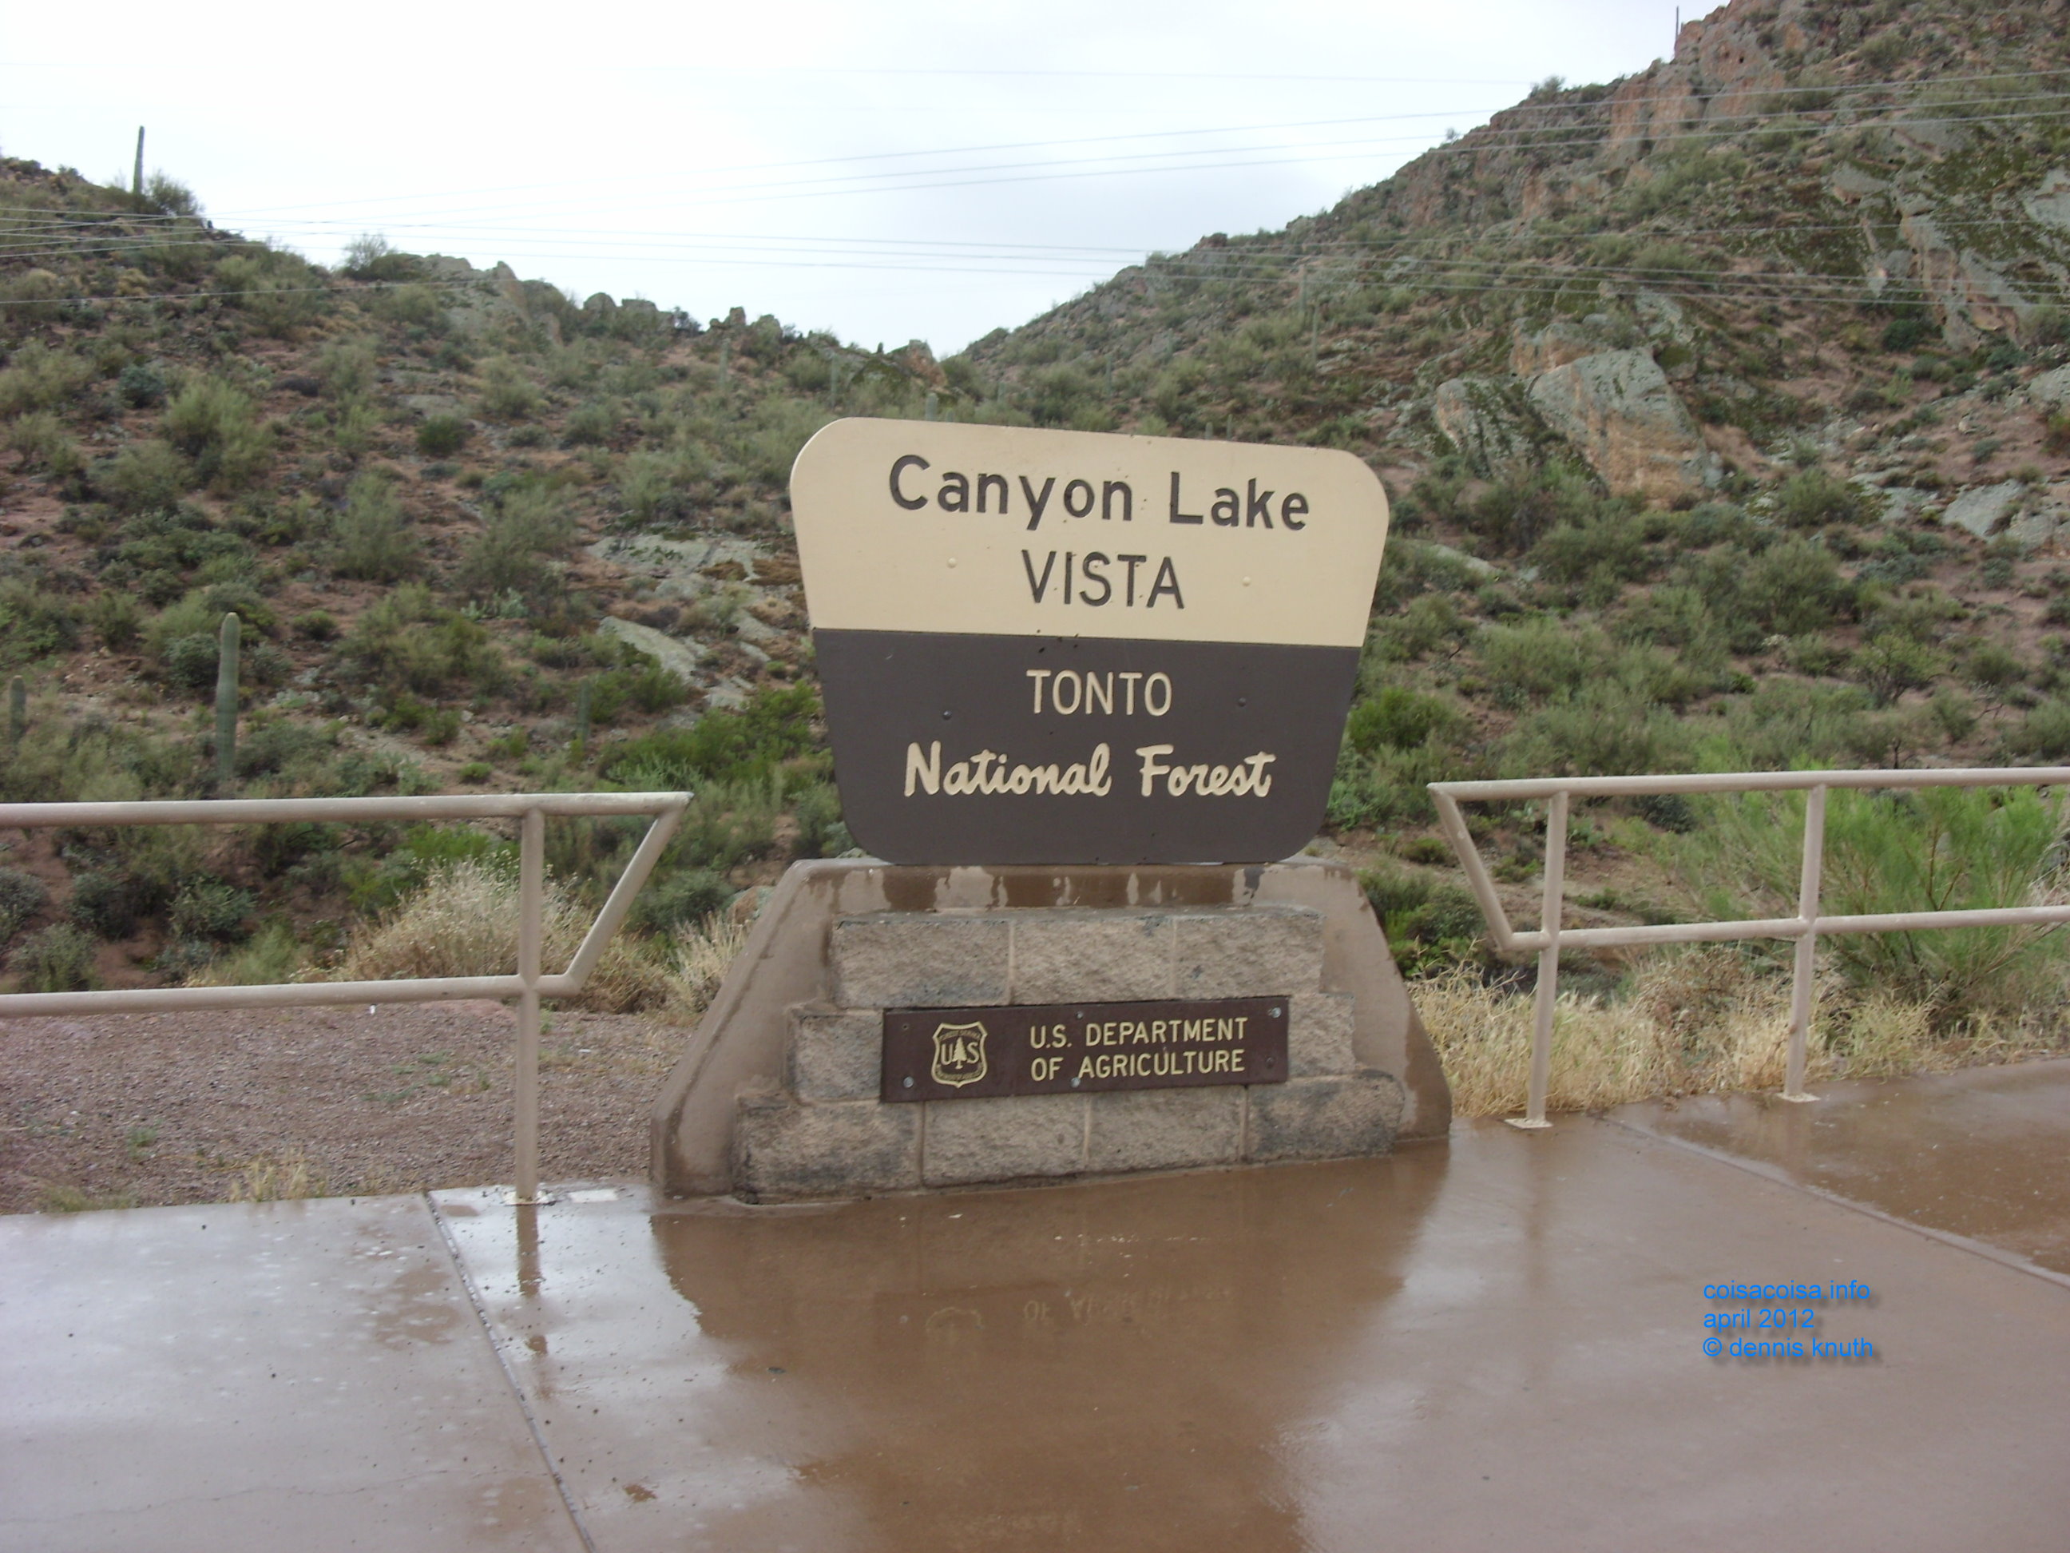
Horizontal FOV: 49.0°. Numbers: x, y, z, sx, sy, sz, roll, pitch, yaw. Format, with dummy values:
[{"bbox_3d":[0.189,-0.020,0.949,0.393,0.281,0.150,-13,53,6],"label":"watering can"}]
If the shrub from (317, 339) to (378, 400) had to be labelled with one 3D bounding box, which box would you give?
[{"bbox_3d":[-21.542,-12.773,71.221,1.937,1.937,1.779,2,6,0],"label":"shrub"}]

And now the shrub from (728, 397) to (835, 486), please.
[{"bbox_3d":[-6.823,-9.025,61.258,2.820,2.350,2.590,2,6,0],"label":"shrub"}]

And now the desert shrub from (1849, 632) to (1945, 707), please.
[{"bbox_3d":[17.086,-2.146,45.000,1.802,1.398,1.622,4,6,21],"label":"desert shrub"}]

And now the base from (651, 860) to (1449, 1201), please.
[{"bbox_3d":[0.122,0.574,5.477,2.040,0.731,0.294,0,6,-22],"label":"base"}]

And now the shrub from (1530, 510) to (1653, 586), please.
[{"bbox_3d":[12.749,-5.218,52.000,2.728,1.687,2.455,4,5,13],"label":"shrub"}]

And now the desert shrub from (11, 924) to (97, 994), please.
[{"bbox_3d":[-9.936,1.850,23.000,0.882,0.731,0.810,2,6,0],"label":"desert shrub"}]

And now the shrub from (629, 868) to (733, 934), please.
[{"bbox_3d":[-4.043,1.443,26.000,1.149,0.772,1.034,2,5,-9],"label":"shrub"}]

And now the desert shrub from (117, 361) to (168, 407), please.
[{"bbox_3d":[-26.978,-11.852,68.672,1.485,1.341,1.364,2,6,0],"label":"desert shrub"}]

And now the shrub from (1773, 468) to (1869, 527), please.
[{"bbox_3d":[20.061,-7.120,58.000,2.362,1.441,2.126,4,5,19],"label":"shrub"}]

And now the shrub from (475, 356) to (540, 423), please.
[{"bbox_3d":[-15.953,-11.738,68.864,1.921,1.921,1.764,2,6,0],"label":"shrub"}]

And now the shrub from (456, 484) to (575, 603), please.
[{"bbox_3d":[-10.983,-4.919,48.000,2.452,2.419,2.207,1,5,-13],"label":"shrub"}]

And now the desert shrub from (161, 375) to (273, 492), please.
[{"bbox_3d":[-19.446,-8.128,54.000,2.572,2.684,2.315,1,6,-20],"label":"desert shrub"}]

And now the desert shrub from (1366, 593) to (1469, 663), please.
[{"bbox_3d":[7.574,-2.946,45.000,1.988,1.336,1.789,3,5,9],"label":"desert shrub"}]

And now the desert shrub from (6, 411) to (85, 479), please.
[{"bbox_3d":[-25.348,-8.491,58.197,1.989,1.745,1.827,2,6,0],"label":"desert shrub"}]

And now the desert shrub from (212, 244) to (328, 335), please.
[{"bbox_3d":[-22.867,-14.518,68.000,3.380,2.582,3.042,1,6,-19],"label":"desert shrub"}]

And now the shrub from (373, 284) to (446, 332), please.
[{"bbox_3d":[-23.780,-17.820,86.339,2.710,1.746,2.489,2,6,0],"label":"shrub"}]

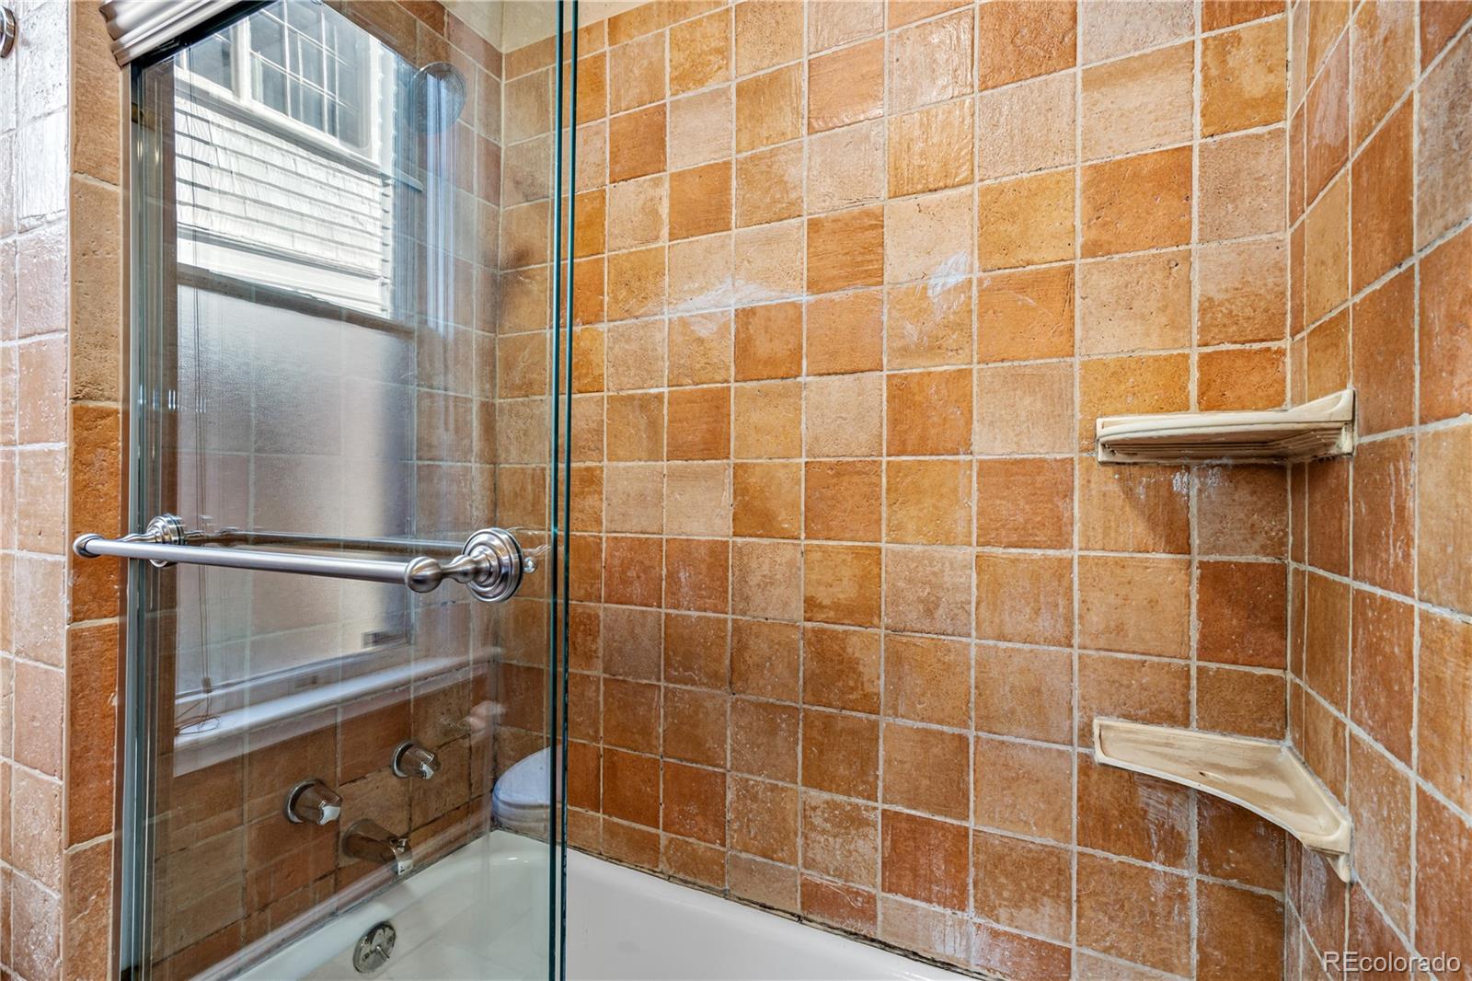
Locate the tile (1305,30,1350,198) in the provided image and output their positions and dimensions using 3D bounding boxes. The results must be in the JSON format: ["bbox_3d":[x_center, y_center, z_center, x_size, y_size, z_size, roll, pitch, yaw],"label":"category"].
[{"bbox_3d":[0.721,-0.444,0.792,0.012,0.139,0.139,0,-1,26],"label":"tile"}]

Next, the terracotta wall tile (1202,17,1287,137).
[{"bbox_3d":[0.728,-0.586,0.941,0.100,0.143,0.012,0,0,26],"label":"terracotta wall tile"}]

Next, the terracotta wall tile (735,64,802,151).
[{"bbox_3d":[0.065,-0.747,1.288,0.143,0.141,0.012,0,-1,26],"label":"terracotta wall tile"}]

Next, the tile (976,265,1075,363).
[{"bbox_3d":[0.474,-0.285,1.071,0.146,0.145,0.010,0,0,26],"label":"tile"}]

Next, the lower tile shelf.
[{"bbox_3d":[0.612,0.387,0.862,0.237,0.079,0.228,0,0,26],"label":"lower tile shelf"}]

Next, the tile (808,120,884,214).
[{"bbox_3d":[0.201,-0.588,1.199,0.144,0.144,0.011,0,0,26],"label":"tile"}]

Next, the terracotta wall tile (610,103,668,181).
[{"bbox_3d":[-0.207,-0.742,1.404,0.146,0.141,0.012,0,-1,26],"label":"terracotta wall tile"}]

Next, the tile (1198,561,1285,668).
[{"bbox_3d":[0.725,0.177,0.942,0.101,0.147,0.010,0,0,26],"label":"tile"}]

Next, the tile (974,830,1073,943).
[{"bbox_3d":[0.466,0.638,1.065,0.146,0.147,0.010,0,0,26],"label":"tile"}]

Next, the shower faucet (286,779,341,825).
[{"bbox_3d":[-0.735,0.553,1.151,0.072,0.070,0.070,0,0,26],"label":"shower faucet"}]

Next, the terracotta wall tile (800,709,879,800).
[{"bbox_3d":[0.192,0.480,1.193,0.144,0.147,0.011,0,0,26],"label":"terracotta wall tile"}]

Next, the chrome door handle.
[{"bbox_3d":[-0.512,0.069,0.708,0.679,0.071,0.113,0,0,26],"label":"chrome door handle"}]

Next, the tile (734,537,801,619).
[{"bbox_3d":[0.059,0.174,1.265,0.142,0.146,0.012,0,0,26],"label":"tile"}]

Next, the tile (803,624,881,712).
[{"bbox_3d":[0.197,0.325,1.210,0.146,0.145,0.012,0,-1,26],"label":"tile"}]

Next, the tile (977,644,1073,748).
[{"bbox_3d":[0.467,0.330,1.063,0.144,0.145,0.012,0,0,26],"label":"tile"}]

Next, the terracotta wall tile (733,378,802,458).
[{"bbox_3d":[0.062,-0.134,1.264,0.144,0.145,0.011,0,0,26],"label":"terracotta wall tile"}]

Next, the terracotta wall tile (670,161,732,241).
[{"bbox_3d":[-0.071,-0.594,1.353,0.145,0.142,0.012,0,-1,26],"label":"terracotta wall tile"}]

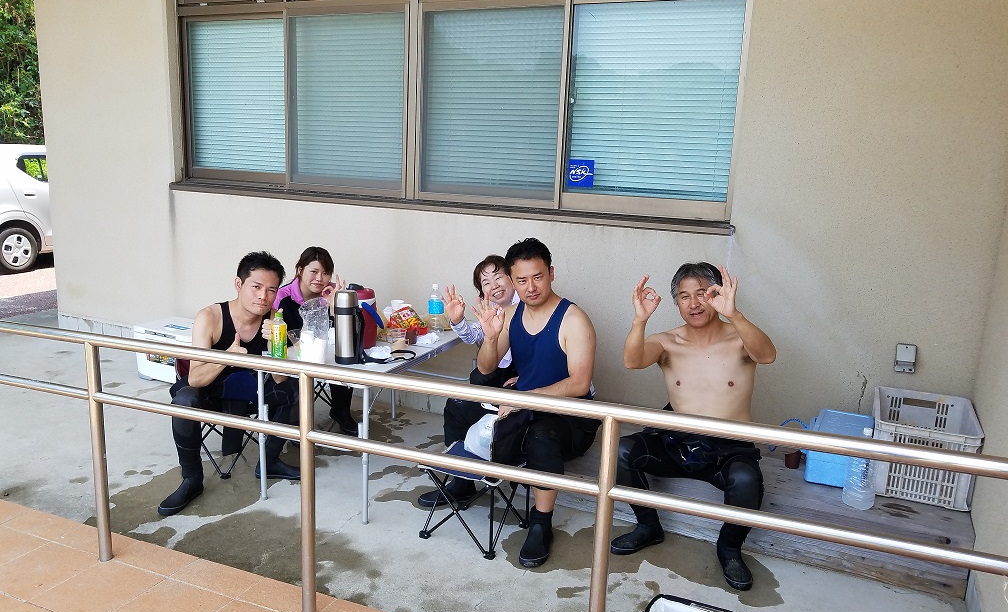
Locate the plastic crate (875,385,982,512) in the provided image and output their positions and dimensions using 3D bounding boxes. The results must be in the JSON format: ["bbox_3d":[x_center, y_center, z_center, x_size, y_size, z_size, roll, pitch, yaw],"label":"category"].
[{"bbox_3d":[1.751,0.587,3.179,0.365,0.305,0.500,7,13,22],"label":"plastic crate"}]

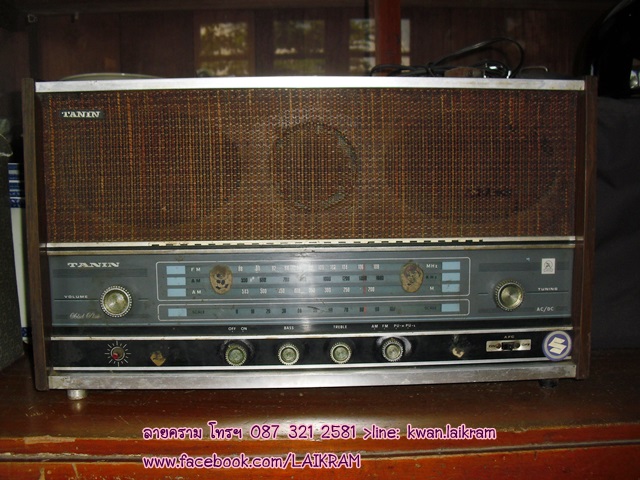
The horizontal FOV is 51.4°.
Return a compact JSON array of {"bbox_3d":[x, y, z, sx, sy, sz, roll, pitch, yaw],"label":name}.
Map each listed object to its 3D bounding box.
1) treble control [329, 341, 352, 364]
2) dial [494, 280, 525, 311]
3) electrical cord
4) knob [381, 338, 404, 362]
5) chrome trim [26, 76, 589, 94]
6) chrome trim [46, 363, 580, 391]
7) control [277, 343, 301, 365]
[{"bbox_3d":[0.023,0.126,0.738,0.023,0.023,0.014,-1,5,-3],"label":"treble control"},{"bbox_3d":[0.212,0.062,0.745,0.031,0.031,0.016,-1,5,-3],"label":"dial"},{"bbox_3d":[0.155,-0.211,0.815,0.187,0.062,0.080,-1,5,-3],"label":"electrical cord"},{"bbox_3d":[0.080,0.123,0.740,0.023,0.023,0.014,-1,5,-3],"label":"knob"},{"bbox_3d":[-0.004,-0.165,0.707,0.578,0.013,0.012,-1,5,-3],"label":"chrome trim"},{"bbox_3d":[-0.004,0.152,0.737,0.578,0.017,0.016,-1,5,-3],"label":"chrome trim"},{"bbox_3d":[-0.034,0.126,0.735,0.023,0.023,0.014,-1,5,-3],"label":"control"}]

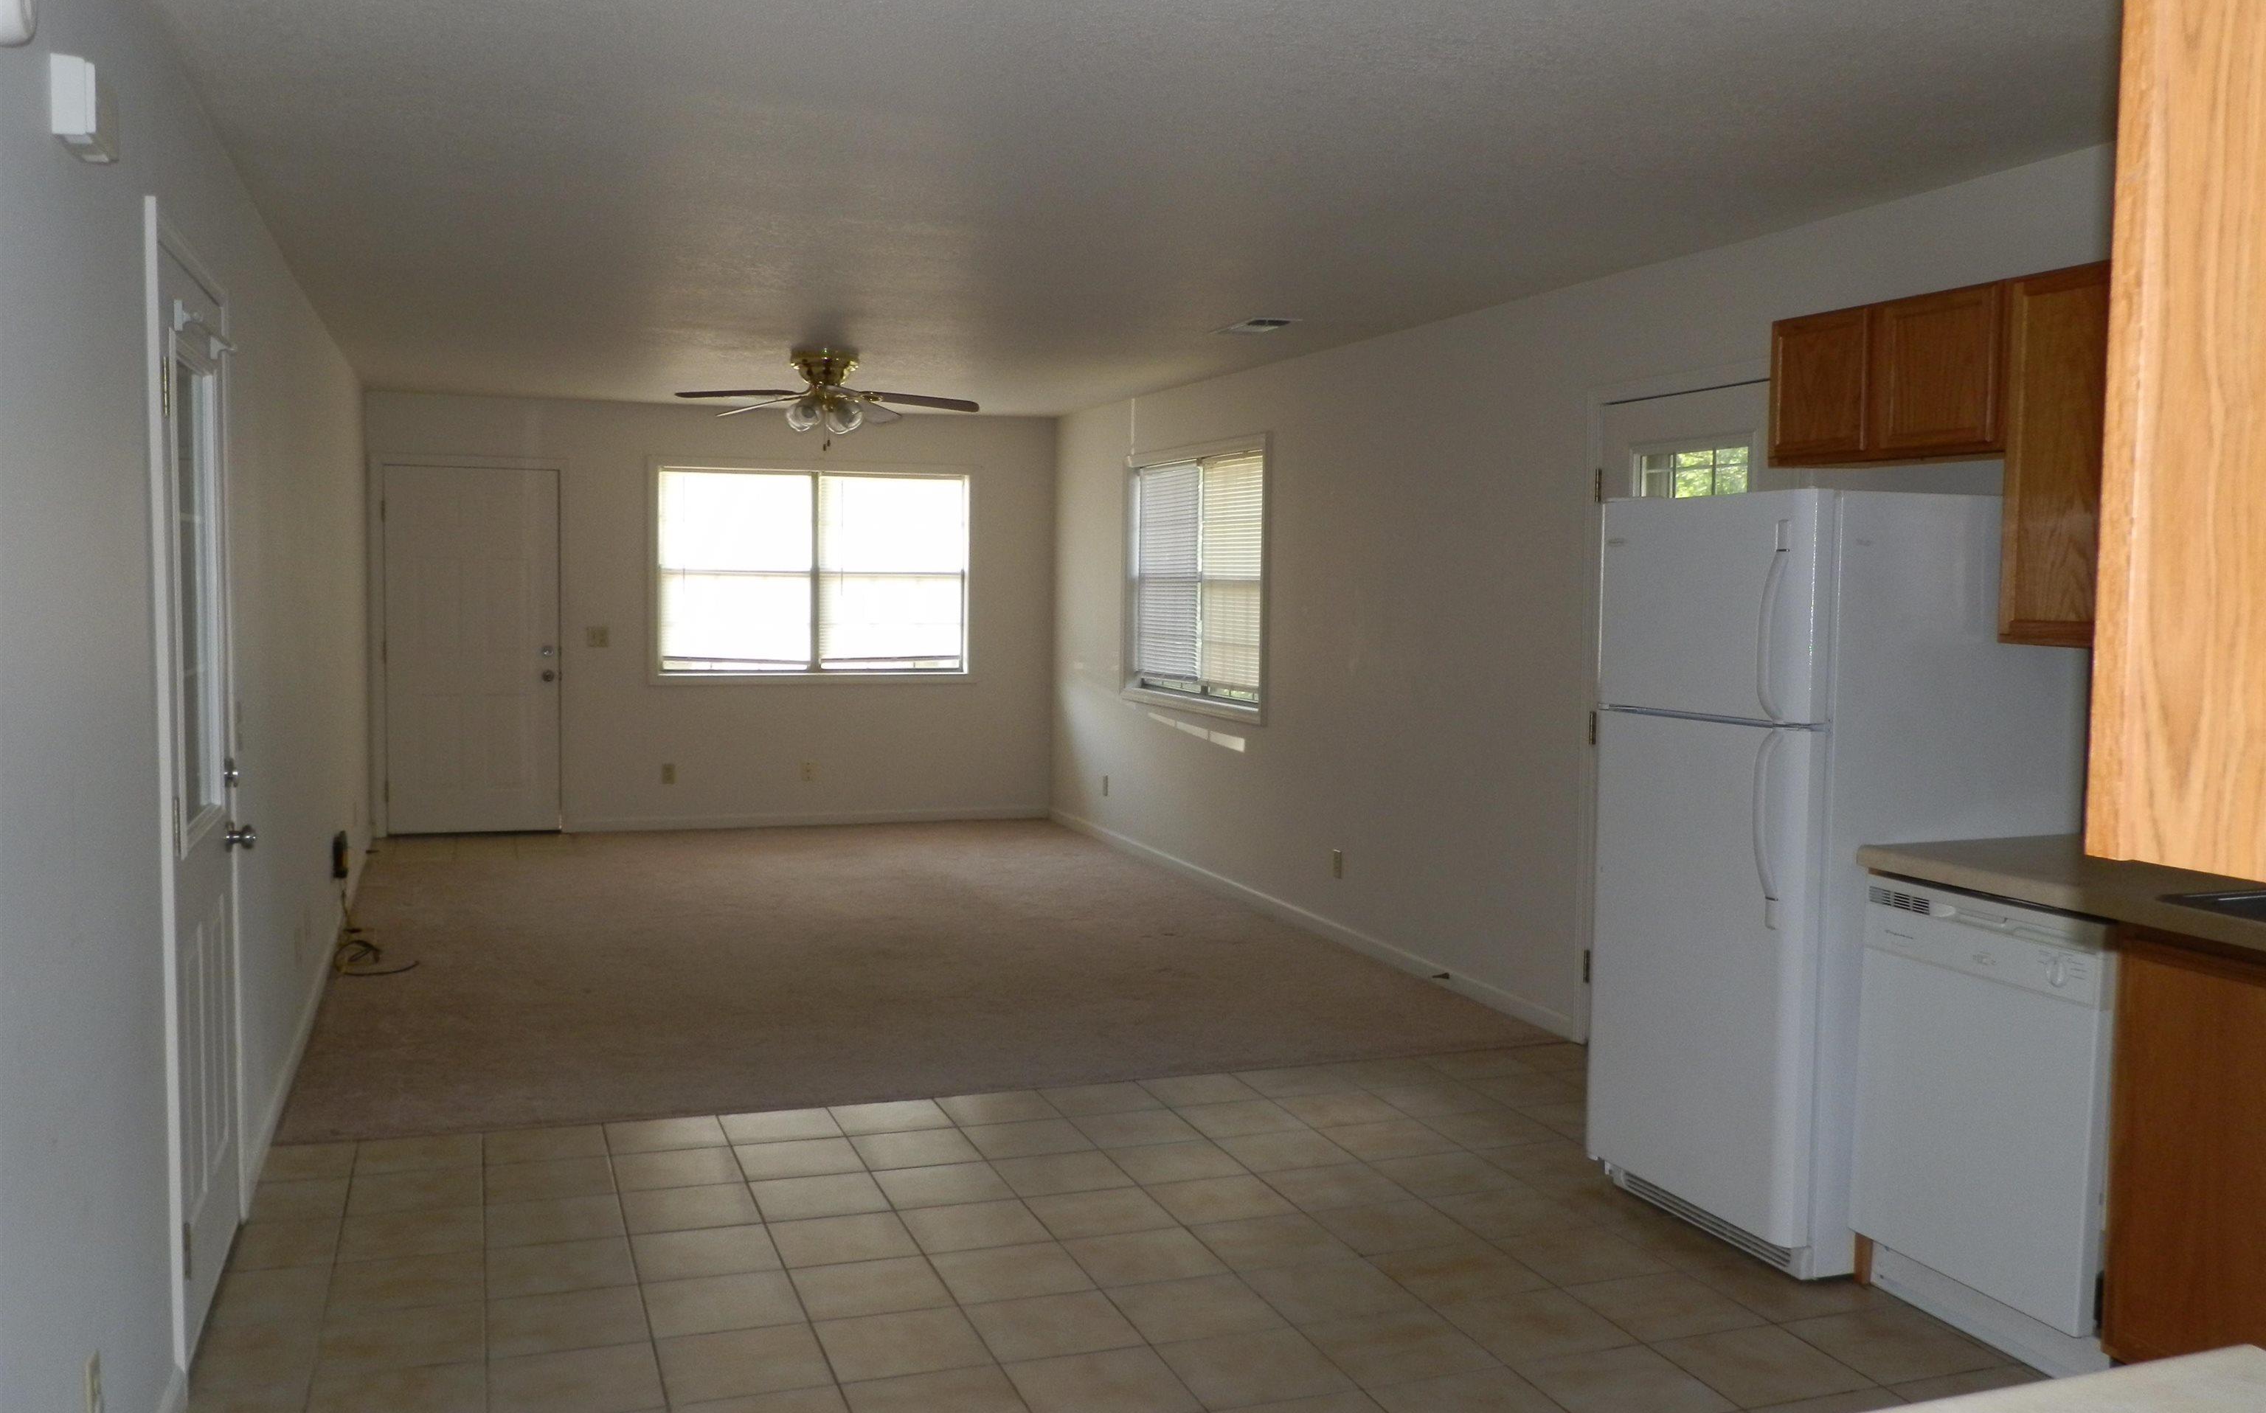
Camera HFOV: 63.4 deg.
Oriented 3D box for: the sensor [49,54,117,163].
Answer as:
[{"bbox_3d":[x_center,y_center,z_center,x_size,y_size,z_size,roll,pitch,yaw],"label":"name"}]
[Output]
[{"bbox_3d":[-1.433,-0.815,2.514,0.055,0.103,0.194,-1,4,-20],"label":"sensor"}]

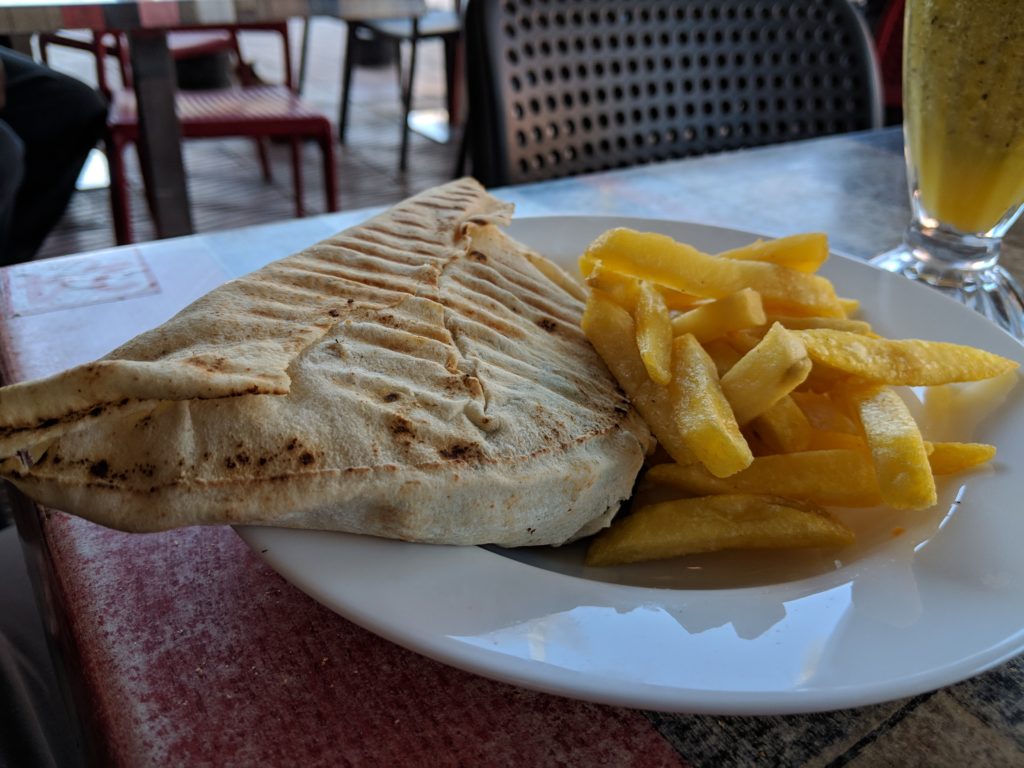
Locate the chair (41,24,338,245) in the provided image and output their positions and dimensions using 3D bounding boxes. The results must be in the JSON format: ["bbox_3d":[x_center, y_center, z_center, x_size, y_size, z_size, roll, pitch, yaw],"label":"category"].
[{"bbox_3d":[-0.797,-0.720,2.149,0.520,0.820,0.530,-10,32,-20],"label":"chair"}]

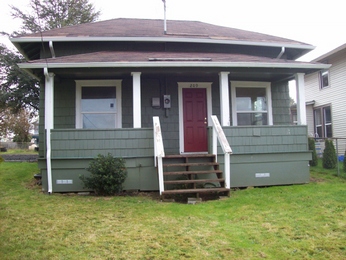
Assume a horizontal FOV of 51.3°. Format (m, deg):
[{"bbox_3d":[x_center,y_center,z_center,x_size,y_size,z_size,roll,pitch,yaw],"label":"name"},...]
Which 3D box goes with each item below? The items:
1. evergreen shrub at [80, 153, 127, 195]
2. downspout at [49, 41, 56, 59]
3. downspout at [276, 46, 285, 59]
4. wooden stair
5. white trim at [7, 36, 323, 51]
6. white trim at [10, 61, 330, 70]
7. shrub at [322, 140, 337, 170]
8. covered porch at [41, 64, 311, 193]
[{"bbox_3d":[-1.701,1.093,8.837,1.100,1.030,1.000,-1,-2,-8],"label":"evergreen shrub"},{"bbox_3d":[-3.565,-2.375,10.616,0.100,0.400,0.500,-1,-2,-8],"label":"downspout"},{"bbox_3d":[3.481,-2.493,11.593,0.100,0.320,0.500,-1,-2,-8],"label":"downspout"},{"bbox_3d":[0.471,1.152,8.983,1.620,0.970,1.250,-1,-2,-8],"label":"wooden stair"},{"bbox_3d":[-0.024,-2.634,10.791,9.300,0.150,0.130,-1,-2,-8],"label":"white trim"},{"bbox_3d":[0.285,-1.646,9.295,8.150,0.140,0.130,-1,-2,-8],"label":"white trim"},{"bbox_3d":[6.136,0.932,14.100,0.560,1.200,0.560,-1,-2,-8],"label":"shrub"},{"bbox_3d":[0.136,-0.057,10.412,7.450,3.320,1.950,-1,-2,-8],"label":"covered porch"}]

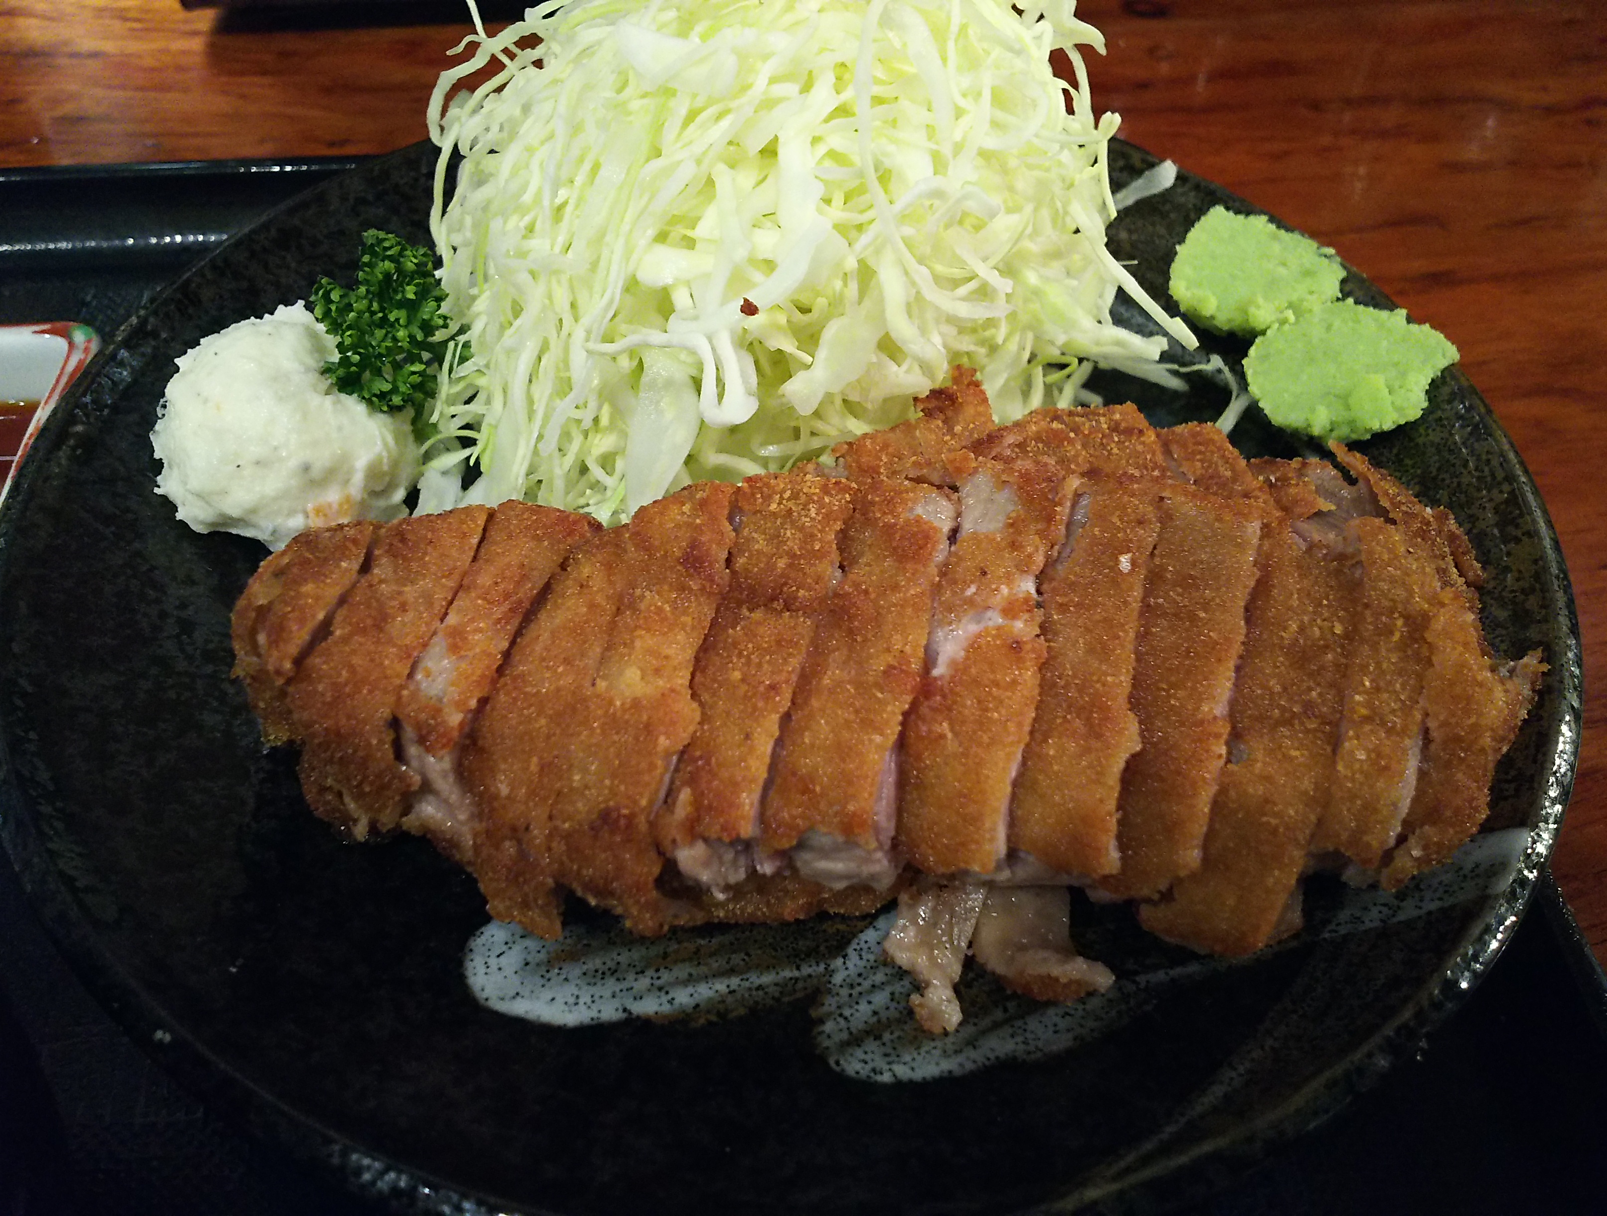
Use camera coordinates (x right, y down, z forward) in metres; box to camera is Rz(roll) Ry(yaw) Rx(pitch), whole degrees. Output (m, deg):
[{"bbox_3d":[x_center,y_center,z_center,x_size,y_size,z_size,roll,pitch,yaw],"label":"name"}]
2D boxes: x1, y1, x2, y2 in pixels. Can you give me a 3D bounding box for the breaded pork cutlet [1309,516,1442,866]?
[{"bbox_3d":[0.093,0.011,0.196,0.013,0.021,0.055,18,52,13],"label":"breaded pork cutlet"}]

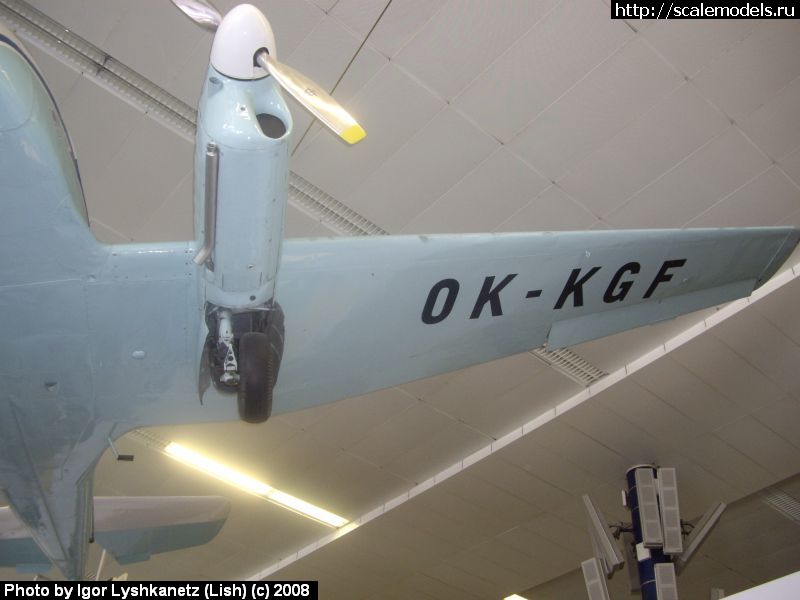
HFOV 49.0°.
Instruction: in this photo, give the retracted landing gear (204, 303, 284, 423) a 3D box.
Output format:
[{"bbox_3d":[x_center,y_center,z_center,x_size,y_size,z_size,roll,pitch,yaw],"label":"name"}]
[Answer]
[{"bbox_3d":[-0.995,0.400,5.620,0.470,0.500,0.820,0,-45,-10],"label":"retracted landing gear"}]

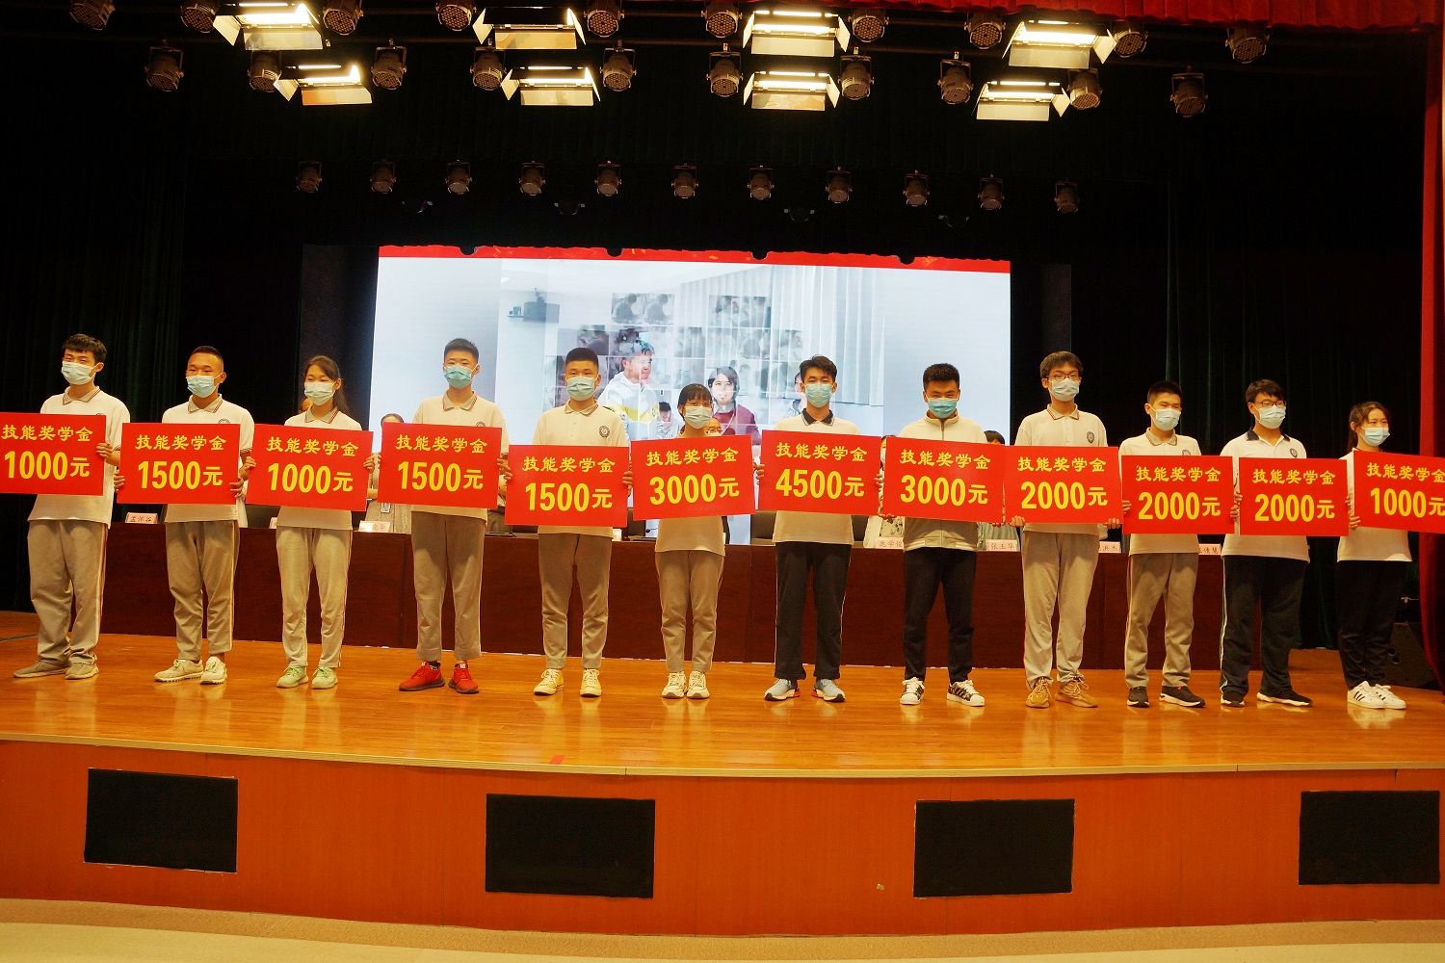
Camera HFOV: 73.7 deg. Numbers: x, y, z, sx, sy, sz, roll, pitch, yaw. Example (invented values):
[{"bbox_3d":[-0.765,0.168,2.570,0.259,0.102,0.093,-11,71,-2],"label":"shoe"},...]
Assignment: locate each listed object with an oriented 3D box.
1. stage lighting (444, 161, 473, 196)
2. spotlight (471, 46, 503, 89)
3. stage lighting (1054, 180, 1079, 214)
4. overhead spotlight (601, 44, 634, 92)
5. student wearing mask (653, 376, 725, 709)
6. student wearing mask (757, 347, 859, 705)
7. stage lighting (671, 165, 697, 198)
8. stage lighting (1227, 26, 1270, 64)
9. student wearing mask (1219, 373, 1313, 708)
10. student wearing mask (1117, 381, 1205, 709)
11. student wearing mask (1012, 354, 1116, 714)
[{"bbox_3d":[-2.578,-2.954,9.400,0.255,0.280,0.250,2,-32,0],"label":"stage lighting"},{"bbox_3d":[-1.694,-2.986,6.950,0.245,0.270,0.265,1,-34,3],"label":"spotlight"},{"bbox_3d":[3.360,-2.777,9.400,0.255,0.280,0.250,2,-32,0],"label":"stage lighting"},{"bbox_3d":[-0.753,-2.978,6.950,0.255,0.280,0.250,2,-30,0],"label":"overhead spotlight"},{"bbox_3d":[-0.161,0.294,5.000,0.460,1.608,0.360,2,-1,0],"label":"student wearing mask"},{"bbox_3d":[0.451,0.230,4.967,0.540,1.780,0.360,1,-2,0],"label":"student wearing mask"},{"bbox_3d":[-0.395,-3.089,9.905,0.270,0.300,0.240,2,-1,0],"label":"stage lighting"},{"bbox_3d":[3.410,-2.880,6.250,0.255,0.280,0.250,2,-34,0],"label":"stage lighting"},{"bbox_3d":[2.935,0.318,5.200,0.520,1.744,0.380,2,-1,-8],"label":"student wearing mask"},{"bbox_3d":[2.319,0.317,5.036,0.520,1.695,0.360,1,-2,0],"label":"student wearing mask"},{"bbox_3d":[1.764,0.238,4.988,0.550,1.830,0.360,1,-2,3],"label":"student wearing mask"}]

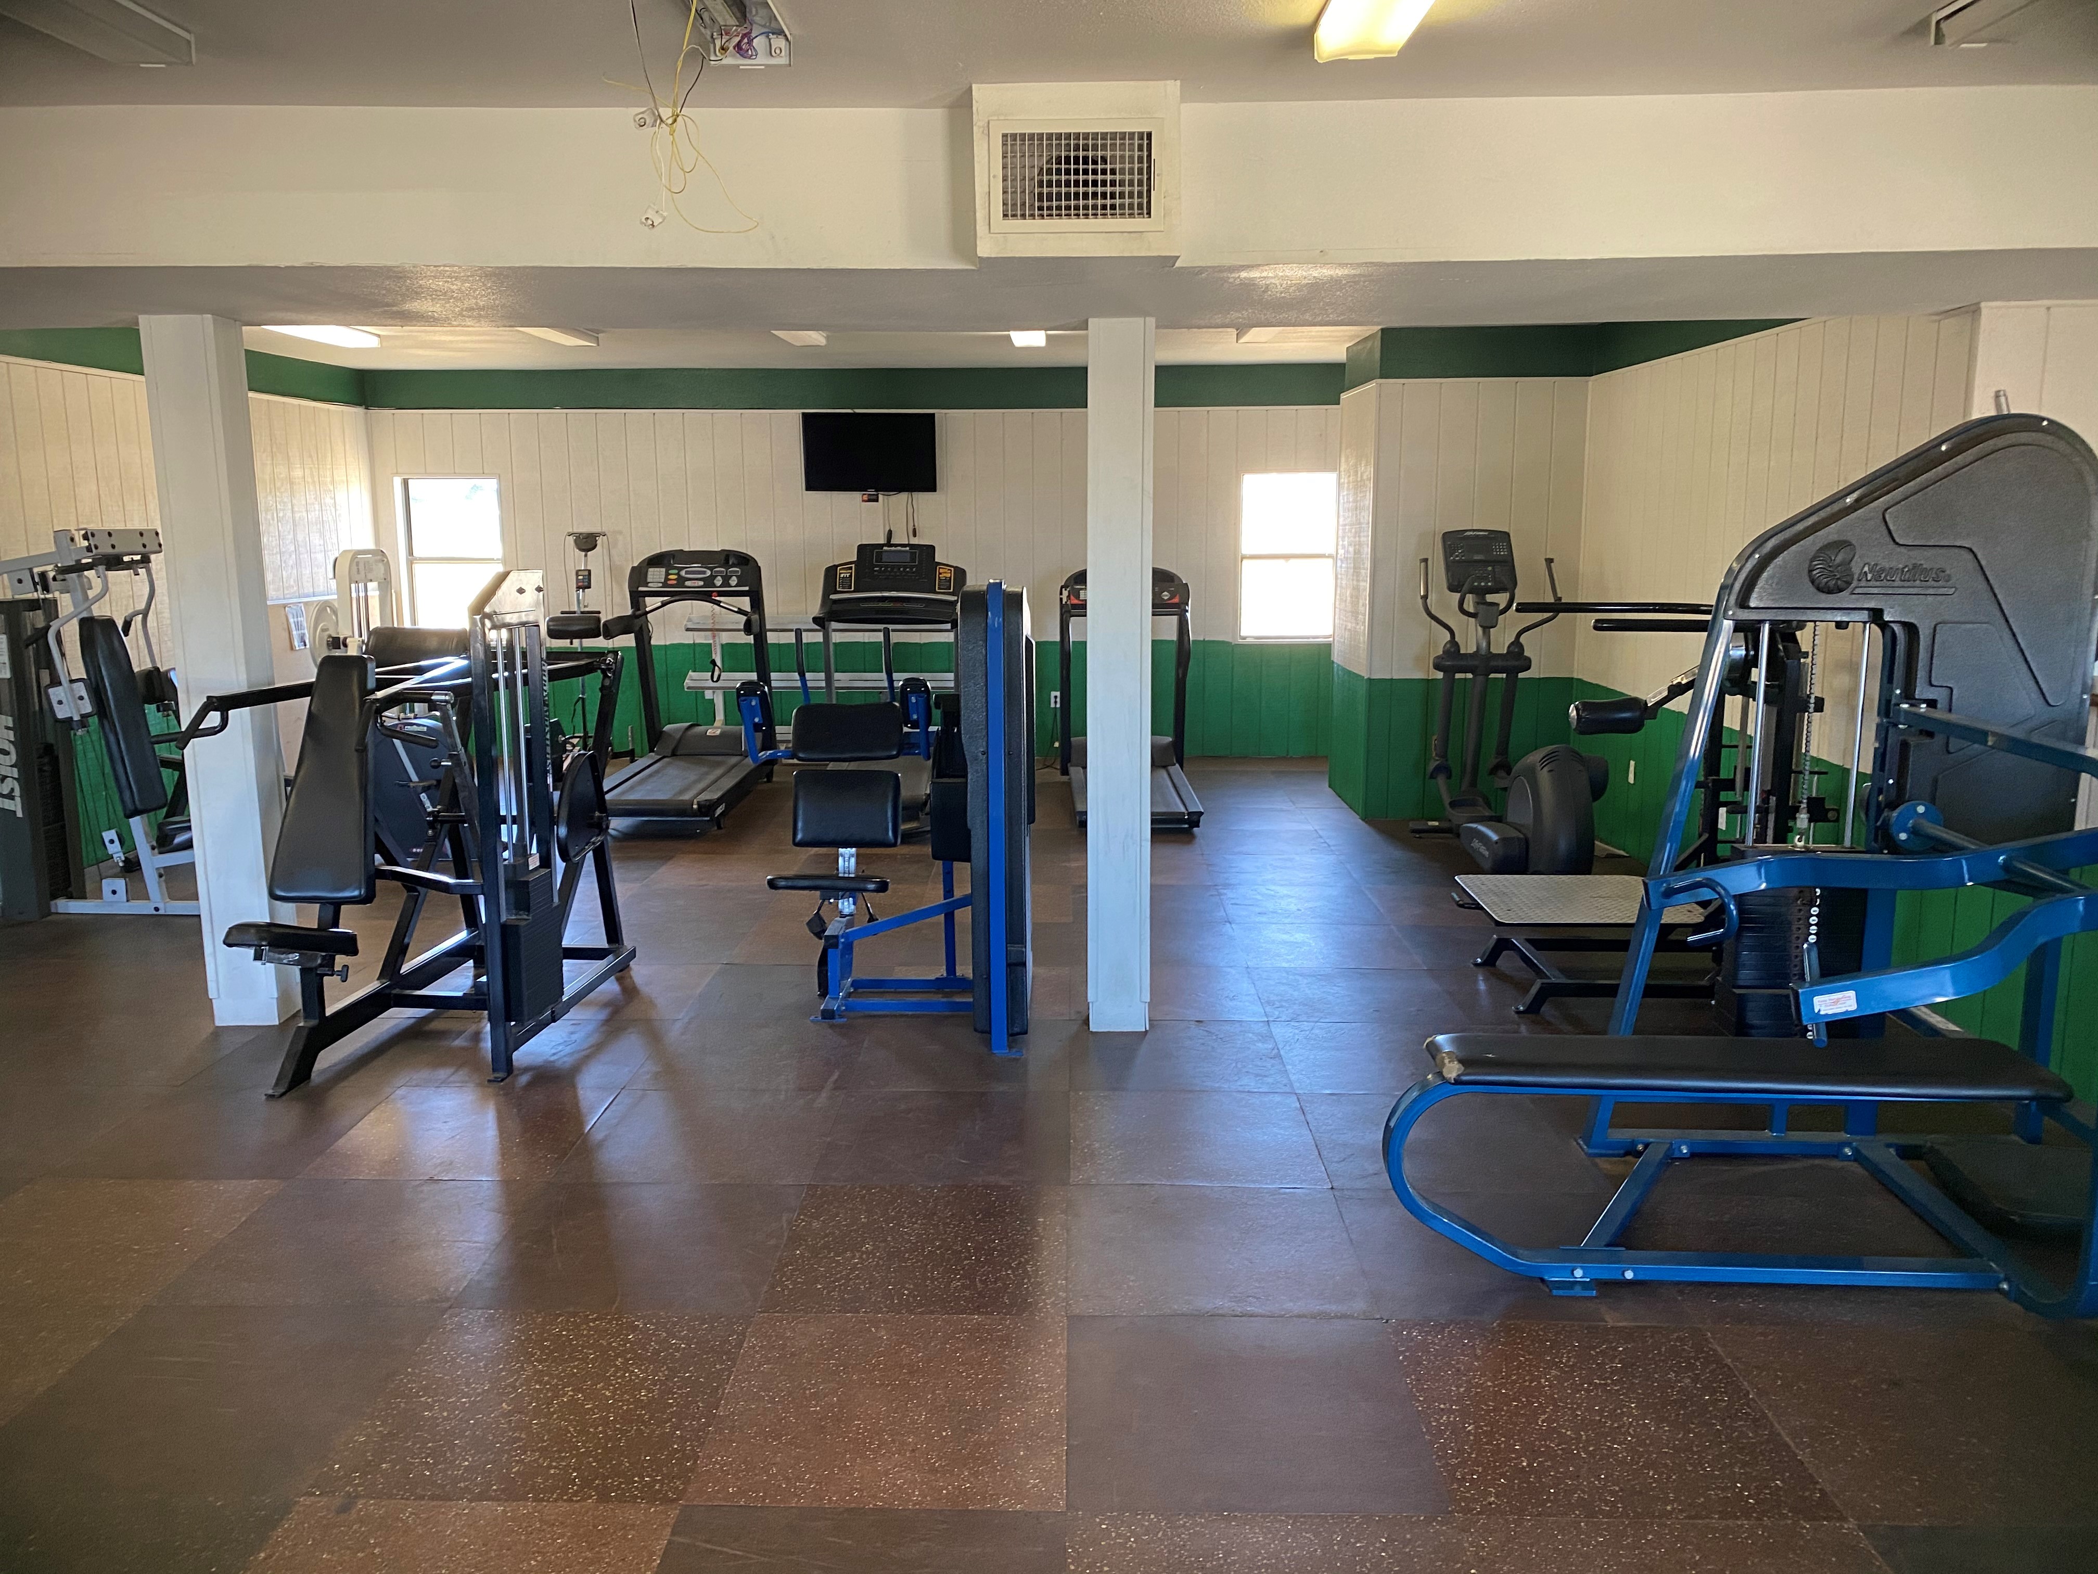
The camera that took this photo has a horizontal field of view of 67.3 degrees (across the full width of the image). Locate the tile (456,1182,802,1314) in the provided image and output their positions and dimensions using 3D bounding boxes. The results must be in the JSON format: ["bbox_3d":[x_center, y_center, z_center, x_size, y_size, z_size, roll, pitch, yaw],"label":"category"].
[{"bbox_3d":[-0.869,0.983,3.388,0.610,0.014,0.610,0,10,1],"label":"tile"}]

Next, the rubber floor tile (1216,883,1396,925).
[{"bbox_3d":[1.010,0.480,6.344,0.610,0.014,0.610,0,10,1],"label":"rubber floor tile"}]

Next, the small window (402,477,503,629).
[{"bbox_3d":[-3.826,-1.458,10.120,0.650,1.050,0.100,0,10,1],"label":"small window"}]

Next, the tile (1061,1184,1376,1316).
[{"bbox_3d":[0.374,1.068,3.636,0.655,0.012,0.655,0,10,1],"label":"tile"}]

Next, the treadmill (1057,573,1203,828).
[{"bbox_3d":[0.488,-0.600,9.326,0.820,1.350,2.000,0,10,1],"label":"treadmill"}]

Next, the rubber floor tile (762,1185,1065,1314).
[{"bbox_3d":[-0.261,0.988,3.384,0.610,0.012,0.610,0,10,1],"label":"rubber floor tile"}]

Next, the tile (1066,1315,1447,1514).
[{"bbox_3d":[0.338,1.093,2.772,0.610,0.012,0.610,0,10,1],"label":"tile"}]

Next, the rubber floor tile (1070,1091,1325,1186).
[{"bbox_3d":[0.360,0.888,3.966,0.610,0.014,0.610,0,10,1],"label":"rubber floor tile"}]

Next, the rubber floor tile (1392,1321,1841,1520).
[{"bbox_3d":[1.018,1.183,2.981,0.655,0.012,0.655,0,10,1],"label":"rubber floor tile"}]

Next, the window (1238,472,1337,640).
[{"bbox_3d":[1.552,-1.473,10.080,0.630,1.050,0.100,0,10,1],"label":"window"}]

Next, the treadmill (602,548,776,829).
[{"bbox_3d":[-2.164,-0.642,9.190,0.870,1.460,2.000,0,10,1],"label":"treadmill"}]

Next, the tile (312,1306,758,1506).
[{"bbox_3d":[-0.879,1.087,2.791,0.610,0.014,0.610,0,10,1],"label":"tile"}]

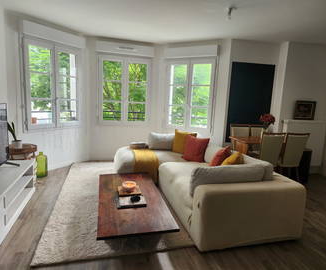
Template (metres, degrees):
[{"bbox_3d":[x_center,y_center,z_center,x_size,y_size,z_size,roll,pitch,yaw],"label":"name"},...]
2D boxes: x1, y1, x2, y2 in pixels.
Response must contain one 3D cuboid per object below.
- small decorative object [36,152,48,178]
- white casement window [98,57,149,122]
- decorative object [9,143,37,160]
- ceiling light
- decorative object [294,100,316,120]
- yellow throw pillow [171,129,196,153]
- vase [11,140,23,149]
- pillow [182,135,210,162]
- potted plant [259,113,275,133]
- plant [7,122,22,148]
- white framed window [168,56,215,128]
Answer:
[{"bbox_3d":[-2.032,0.486,3.990,0.180,0.420,0.180,0,10,-15],"label":"small decorative object"},{"bbox_3d":[-0.795,-0.906,5.056,1.120,1.440,0.100,0,10,-18],"label":"white casement window"},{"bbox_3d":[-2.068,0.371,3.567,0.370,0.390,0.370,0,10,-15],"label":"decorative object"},{"bbox_3d":[0.821,-1.463,2.897,0.110,0.140,0.110,3,9,0],"label":"ceiling light"},{"bbox_3d":[2.729,-0.459,4.579,0.480,0.350,0.050,0,10,-15],"label":"decorative object"},{"bbox_3d":[0.386,0.140,4.320,0.430,0.420,0.150,8,-5,31],"label":"yellow throw pillow"},{"bbox_3d":[-2.078,0.145,3.430,0.145,0.115,0.145,0,10,-15],"label":"vase"},{"bbox_3d":[0.540,0.219,3.950,0.420,0.400,0.150,8,-7,32],"label":"pillow"},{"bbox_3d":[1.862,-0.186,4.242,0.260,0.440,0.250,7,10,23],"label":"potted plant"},{"bbox_3d":[-2.120,0.016,3.396,0.190,0.370,0.230,0,10,-15],"label":"plant"},{"bbox_3d":[0.535,-0.846,4.976,1.040,1.460,0.100,8,11,28],"label":"white framed window"}]

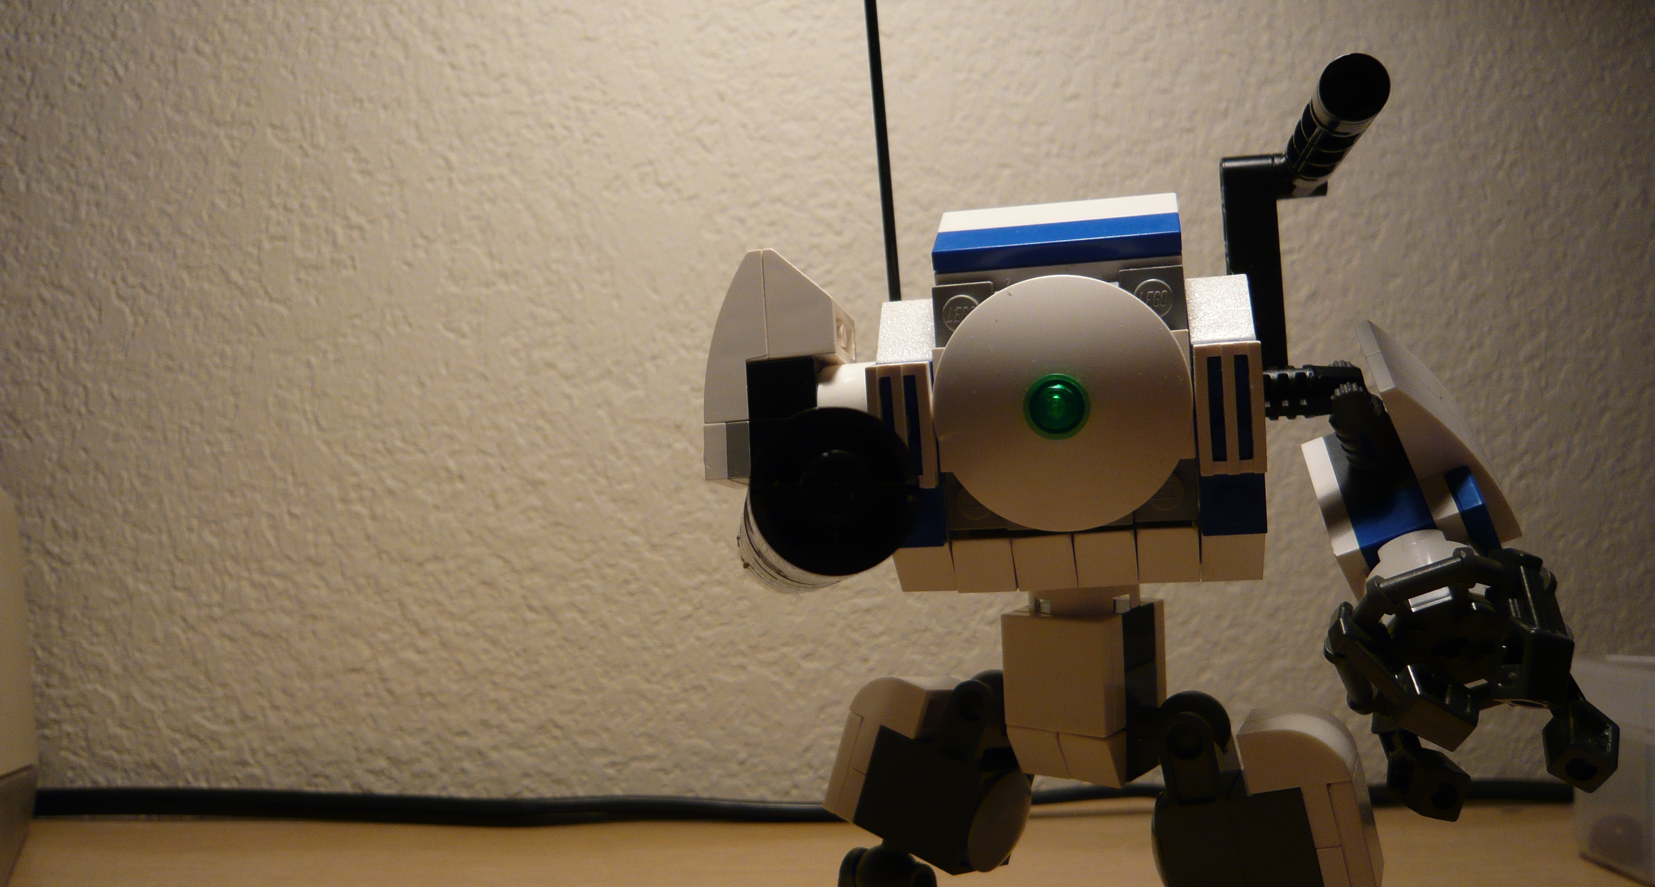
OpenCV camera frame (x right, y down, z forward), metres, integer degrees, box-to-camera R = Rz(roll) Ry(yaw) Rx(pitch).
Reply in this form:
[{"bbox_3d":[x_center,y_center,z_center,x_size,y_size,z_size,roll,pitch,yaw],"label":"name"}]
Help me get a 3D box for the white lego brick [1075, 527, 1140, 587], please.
[{"bbox_3d":[0.037,0.015,0.177,0.008,0.008,0.007,-3,3,13],"label":"white lego brick"}]

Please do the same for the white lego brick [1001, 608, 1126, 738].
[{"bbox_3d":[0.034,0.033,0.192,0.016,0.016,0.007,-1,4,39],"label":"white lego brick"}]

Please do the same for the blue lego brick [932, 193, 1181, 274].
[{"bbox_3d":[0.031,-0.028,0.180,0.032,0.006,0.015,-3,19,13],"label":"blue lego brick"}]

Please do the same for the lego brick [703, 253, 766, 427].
[{"bbox_3d":[-0.012,-0.014,0.192,0.010,0.024,0.009,-5,-8,11],"label":"lego brick"}]

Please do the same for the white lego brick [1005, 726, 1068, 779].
[{"bbox_3d":[0.031,0.045,0.195,0.008,0.008,0.007,-1,4,39],"label":"white lego brick"}]

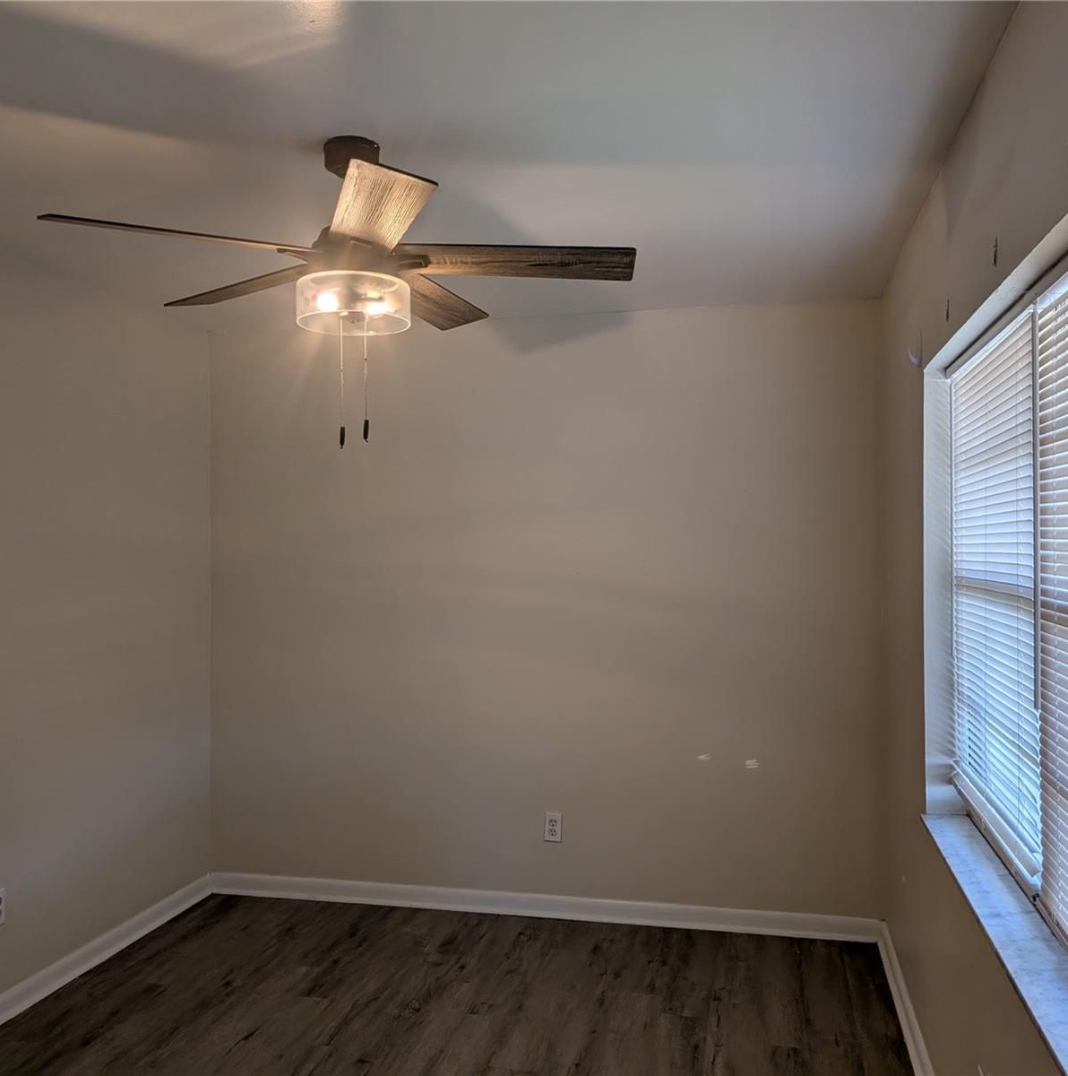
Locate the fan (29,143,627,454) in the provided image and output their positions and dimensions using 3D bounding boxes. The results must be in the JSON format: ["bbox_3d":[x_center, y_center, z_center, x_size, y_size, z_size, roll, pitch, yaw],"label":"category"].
[{"bbox_3d":[-0.415,-0.568,2.300,1.300,0.720,1.270,0,0,-17],"label":"fan"}]

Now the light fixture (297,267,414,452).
[{"bbox_3d":[-0.423,-0.406,2.333,0.270,0.395,0.270,0,0,0],"label":"light fixture"}]

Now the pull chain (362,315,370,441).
[{"bbox_3d":[-0.394,-0.372,2.332,0.014,0.297,0.014,0,0,0],"label":"pull chain"}]

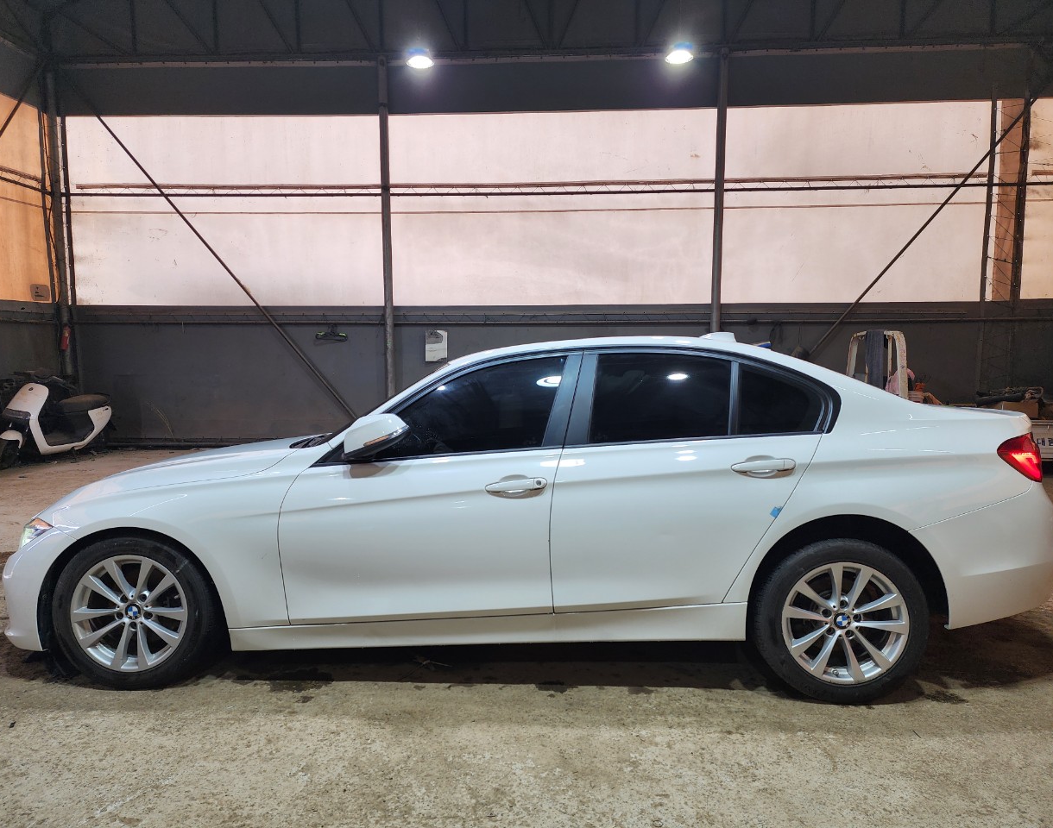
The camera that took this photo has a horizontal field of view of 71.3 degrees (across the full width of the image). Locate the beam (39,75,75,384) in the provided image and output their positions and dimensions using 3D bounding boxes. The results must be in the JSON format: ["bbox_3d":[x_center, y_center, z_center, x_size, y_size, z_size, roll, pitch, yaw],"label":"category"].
[{"bbox_3d":[-6.020,-1.965,9.510,0.115,4.880,0.115,0,6,2],"label":"beam"}]

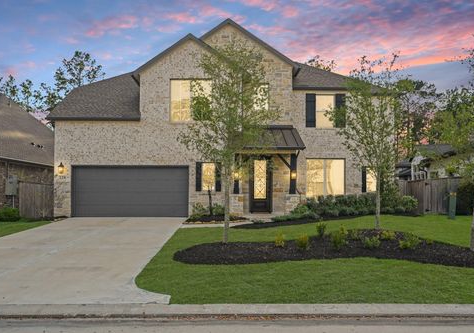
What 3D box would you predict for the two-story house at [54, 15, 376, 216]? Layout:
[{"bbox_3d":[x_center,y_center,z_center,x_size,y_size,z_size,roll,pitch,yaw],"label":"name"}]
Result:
[{"bbox_3d":[-0.350,-2.250,21.200,15.200,8.700,13.000,0,0,-1],"label":"two-story house"}]

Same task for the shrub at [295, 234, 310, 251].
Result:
[{"bbox_3d":[1.560,1.811,8.600,0.334,0.381,0.340,0,-1,-2],"label":"shrub"}]

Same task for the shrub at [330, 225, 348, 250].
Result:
[{"bbox_3d":[2.573,1.800,9.150,0.443,0.646,0.433,0,0,0],"label":"shrub"}]

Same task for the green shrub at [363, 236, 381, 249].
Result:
[{"bbox_3d":[3.491,1.958,9.300,0.450,0.303,0.441,0,0,0],"label":"green shrub"}]

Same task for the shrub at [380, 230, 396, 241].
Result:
[{"bbox_3d":[4.023,1.848,9.650,0.428,0.275,0.410,0,-1,-2],"label":"shrub"}]

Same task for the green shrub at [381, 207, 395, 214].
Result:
[{"bbox_3d":[6.589,1.914,15.700,0.591,0.341,0.591,0,0,0],"label":"green shrub"}]

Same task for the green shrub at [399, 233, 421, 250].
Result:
[{"bbox_3d":[4.157,1.791,8.650,0.527,0.419,0.480,0,-1,-2],"label":"green shrub"}]

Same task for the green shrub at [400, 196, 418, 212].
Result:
[{"bbox_3d":[7.744,1.716,16.300,0.788,0.708,0.772,0,0,0],"label":"green shrub"}]

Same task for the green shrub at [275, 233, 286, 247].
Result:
[{"bbox_3d":[1.078,1.816,8.950,0.248,0.359,0.260,0,-1,-2],"label":"green shrub"}]

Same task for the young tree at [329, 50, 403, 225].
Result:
[{"bbox_3d":[4.168,-0.817,11.800,2.346,5.574,2.346,0,0,0],"label":"young tree"}]

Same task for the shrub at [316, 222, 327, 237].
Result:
[{"bbox_3d":[2.388,1.777,10.200,0.339,0.418,0.330,0,-1,-2],"label":"shrub"}]

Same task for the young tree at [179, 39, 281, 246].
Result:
[{"bbox_3d":[-0.235,-0.693,10.000,2.741,5.484,2.684,0,0,0],"label":"young tree"}]

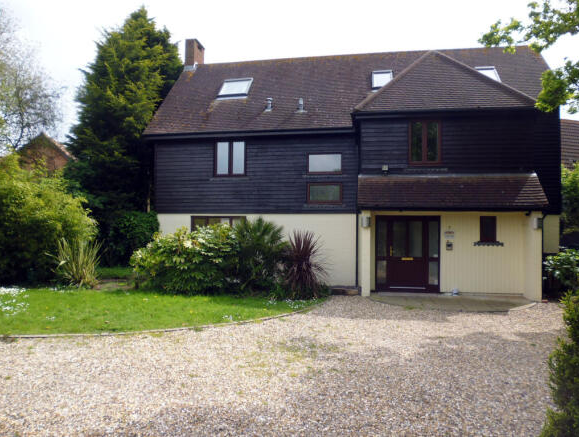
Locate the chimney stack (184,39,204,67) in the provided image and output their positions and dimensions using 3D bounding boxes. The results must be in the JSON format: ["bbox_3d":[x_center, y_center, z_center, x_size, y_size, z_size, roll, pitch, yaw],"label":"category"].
[{"bbox_3d":[-3.880,-6.564,16.700,0.450,1.240,0.950,0,0,8],"label":"chimney stack"}]

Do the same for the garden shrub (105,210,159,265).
[{"bbox_3d":[-6.100,0.809,15.700,2.100,2.250,1.800,0,0,8],"label":"garden shrub"}]

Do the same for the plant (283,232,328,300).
[{"bbox_3d":[0.420,1.162,10.600,1.200,1.720,1.150,0,0,8],"label":"plant"}]

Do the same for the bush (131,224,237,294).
[{"bbox_3d":[-3.040,1.103,11.700,2.950,1.880,1.900,0,0,8],"label":"bush"}]

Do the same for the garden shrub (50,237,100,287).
[{"bbox_3d":[-6.150,1.303,11.700,1.380,1.460,1.300,0,0,8],"label":"garden shrub"}]

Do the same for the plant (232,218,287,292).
[{"bbox_3d":[-0.840,0.966,11.300,1.500,2.140,1.450,0,0,8],"label":"plant"}]

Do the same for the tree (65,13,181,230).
[{"bbox_3d":[-6.550,-3.322,16.500,4.600,10.600,4.500,0,0,8],"label":"tree"}]

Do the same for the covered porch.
[{"bbox_3d":[3.970,0.419,10.250,4.420,3.210,1.000,0,0,8],"label":"covered porch"}]

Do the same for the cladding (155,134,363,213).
[{"bbox_3d":[-1.170,-1.385,12.800,6.500,2.520,0.200,0,0,8],"label":"cladding"}]

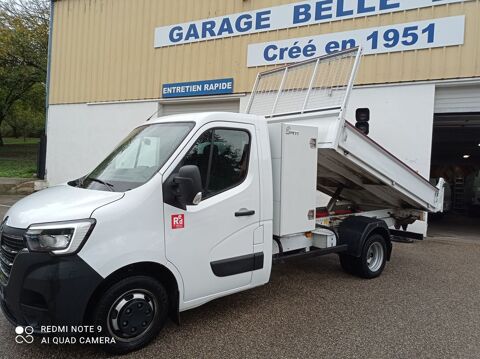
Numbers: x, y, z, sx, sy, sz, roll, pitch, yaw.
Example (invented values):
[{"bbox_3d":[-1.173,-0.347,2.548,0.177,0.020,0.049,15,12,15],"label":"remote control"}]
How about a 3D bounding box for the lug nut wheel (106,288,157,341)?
[{"bbox_3d":[-0.931,1.169,3.348,0.445,0.445,0.160,-1,2,-39],"label":"lug nut wheel"}]

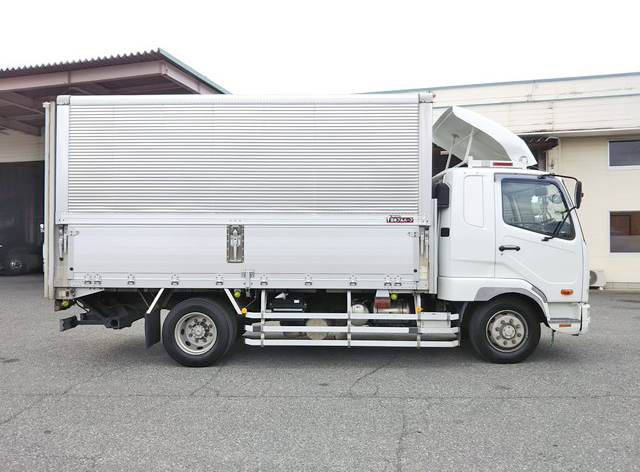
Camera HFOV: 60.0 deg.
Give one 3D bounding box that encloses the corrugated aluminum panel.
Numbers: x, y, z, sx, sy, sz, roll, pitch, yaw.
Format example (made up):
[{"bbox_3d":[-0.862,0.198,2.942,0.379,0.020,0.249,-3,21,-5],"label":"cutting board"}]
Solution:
[{"bbox_3d":[-0.927,-0.979,6.690,4.240,1.400,0.060,0,-1,2],"label":"corrugated aluminum panel"}]

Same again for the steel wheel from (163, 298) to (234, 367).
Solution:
[{"bbox_3d":[-1.507,1.197,6.880,0.830,0.830,0.270,0,-1,2],"label":"steel wheel"}]

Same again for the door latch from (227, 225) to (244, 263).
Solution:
[{"bbox_3d":[-1.020,0.096,6.690,0.210,0.455,0.060,0,-1,2],"label":"door latch"}]

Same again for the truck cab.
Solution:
[{"bbox_3d":[2.400,-0.020,7.800,1.970,3.100,2.250,0,-1,2],"label":"truck cab"}]

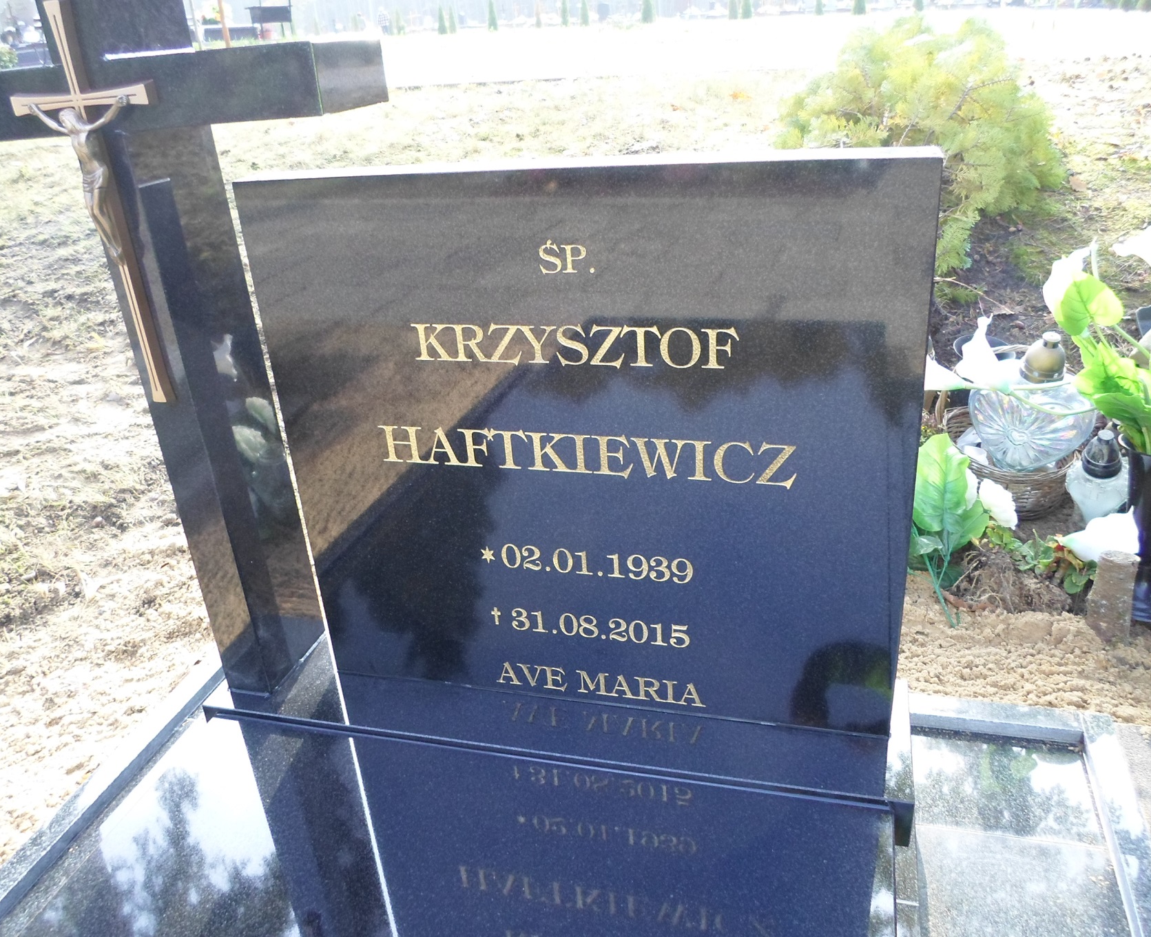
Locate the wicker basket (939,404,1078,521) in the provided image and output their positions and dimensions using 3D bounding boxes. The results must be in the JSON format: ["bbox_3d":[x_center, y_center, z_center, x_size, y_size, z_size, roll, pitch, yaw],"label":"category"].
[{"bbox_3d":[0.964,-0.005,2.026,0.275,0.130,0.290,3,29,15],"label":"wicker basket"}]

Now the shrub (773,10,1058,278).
[{"bbox_3d":[1.376,-1.315,3.704,1.080,0.930,1.000,3,29,15],"label":"shrub"}]

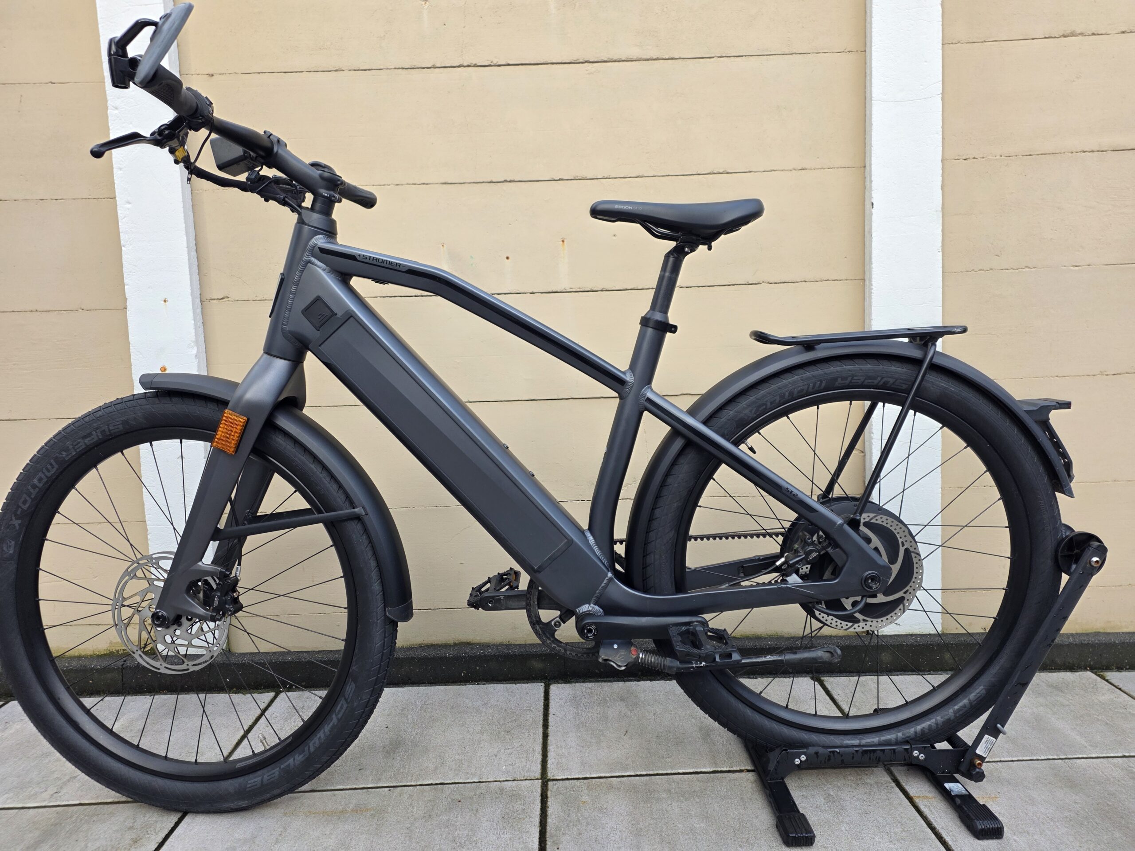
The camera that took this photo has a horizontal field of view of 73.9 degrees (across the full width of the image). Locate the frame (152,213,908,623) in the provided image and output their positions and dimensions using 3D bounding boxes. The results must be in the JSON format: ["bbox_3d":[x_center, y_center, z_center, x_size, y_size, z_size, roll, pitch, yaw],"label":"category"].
[{"bbox_3d":[-0.075,-0.019,1.231,1.169,0.672,0.185,-2,6,0],"label":"frame"}]

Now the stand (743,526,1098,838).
[{"bbox_3d":[0.591,0.386,1.284,0.557,0.418,0.377,-2,6,0],"label":"stand"}]

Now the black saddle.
[{"bbox_3d":[0.170,-0.325,1.200,0.268,0.071,0.155,-2,6,0],"label":"black saddle"}]

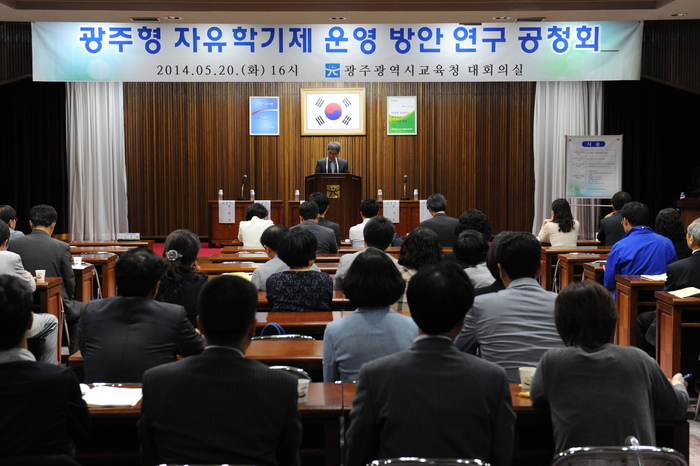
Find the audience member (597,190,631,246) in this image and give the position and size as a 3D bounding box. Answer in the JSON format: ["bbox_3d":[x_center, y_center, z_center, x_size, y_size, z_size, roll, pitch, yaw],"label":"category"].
[{"bbox_3d":[2.906,0.199,12.332,0.490,1.332,0.740,0,3,0],"label":"audience member"}]

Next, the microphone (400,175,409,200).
[{"bbox_3d":[0.878,-0.727,18.000,0.140,0.400,0.150,0,3,0],"label":"microphone"}]

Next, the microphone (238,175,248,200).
[{"bbox_3d":[-1.701,-0.727,18.000,0.140,0.400,0.150,0,3,0],"label":"microphone"}]

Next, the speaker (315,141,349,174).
[{"bbox_3d":[-0.267,-0.546,16.794,0.500,1.660,0.400,0,3,-1],"label":"speaker"}]

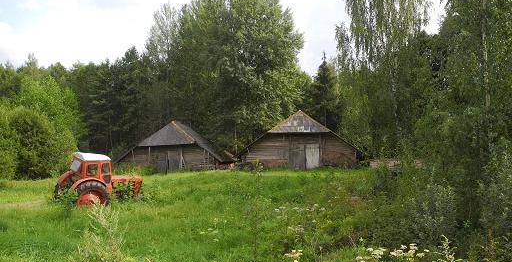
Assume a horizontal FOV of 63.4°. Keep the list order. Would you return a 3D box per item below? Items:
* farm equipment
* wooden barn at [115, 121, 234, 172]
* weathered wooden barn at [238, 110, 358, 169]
[{"bbox_3d":[-6.578,2.072,17.893,1.750,2.400,3.600,1,0,40],"label":"farm equipment"},{"bbox_3d":[-7.400,1.500,41.200,10.800,5.000,6.500,-1,-3,15],"label":"wooden barn"},{"bbox_3d":[4.300,1.000,39.500,10.600,5.400,7.500,-1,-3,10],"label":"weathered wooden barn"}]

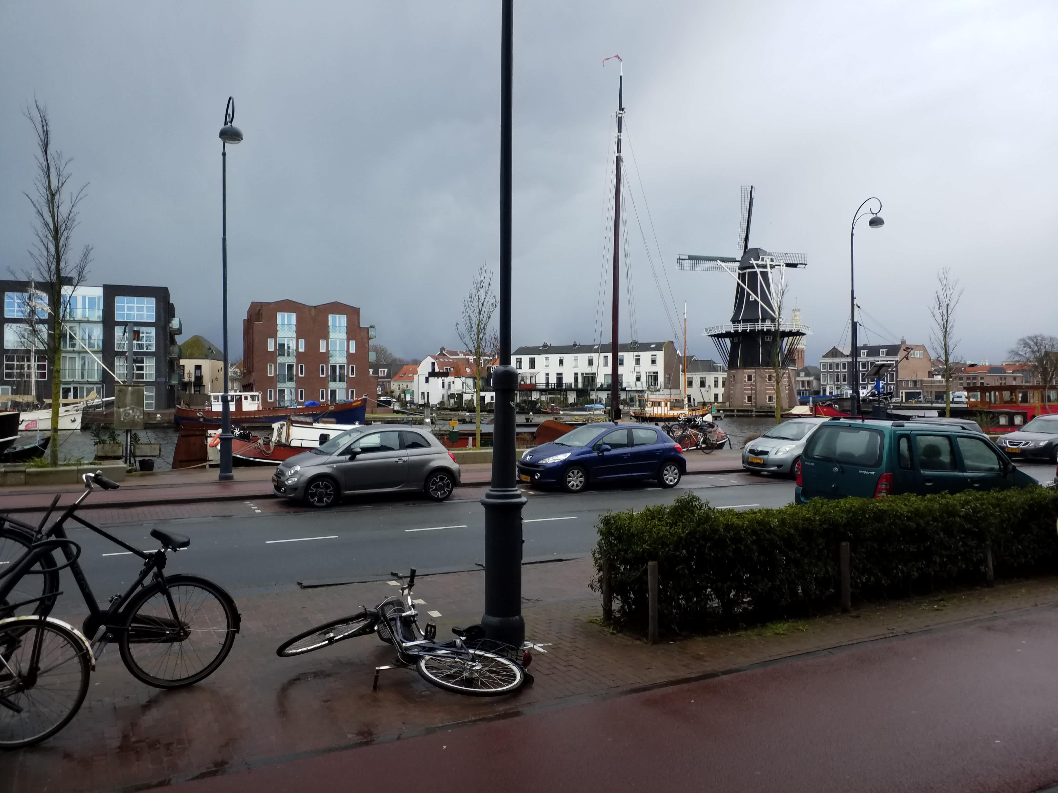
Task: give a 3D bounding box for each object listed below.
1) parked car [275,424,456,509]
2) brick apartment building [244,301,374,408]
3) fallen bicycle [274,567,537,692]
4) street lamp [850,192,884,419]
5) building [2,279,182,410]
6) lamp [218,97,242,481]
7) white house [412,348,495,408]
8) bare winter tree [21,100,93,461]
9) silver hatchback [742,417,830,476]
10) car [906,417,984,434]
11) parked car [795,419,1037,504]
[{"bbox_3d":[-3.215,1.316,16.294,3.570,1.490,1.660,0,0,-27],"label":"parked car"},{"bbox_3d":[-27.100,-4.550,100.200,13.600,12.700,12.000,0,0,-25],"label":"brick apartment building"},{"bbox_3d":[-0.766,1.552,5.643,1.680,0.580,1.000,3,5,20],"label":"fallen bicycle"},{"bbox_3d":[11.450,-2.380,28.000,0.530,8.670,1.500,0,0,-27],"label":"street lamp"},{"bbox_3d":[-44.550,-4.600,83.900,16.500,12.400,12.000,0,0,-21],"label":"building"},{"bbox_3d":[-6.819,-2.394,18.799,0.540,8.640,1.550,0,0,-28],"label":"lamp"},{"bbox_3d":[-12.300,-2.700,133.500,11.800,9.000,9.000,0,0,19],"label":"white house"},{"bbox_3d":[-10.923,-2.646,19.112,1.750,8.440,1.750,0,0,-28],"label":"bare winter tree"},{"bbox_3d":[7.475,1.365,22.194,3.750,1.530,1.700,0,0,-29],"label":"silver hatchback"},{"bbox_3d":[11.995,1.399,24.594,4.200,1.520,1.750,0,0,-28],"label":"car"},{"bbox_3d":[5.590,1.160,11.340,3.520,1.680,1.620,0,0,-26],"label":"parked car"}]

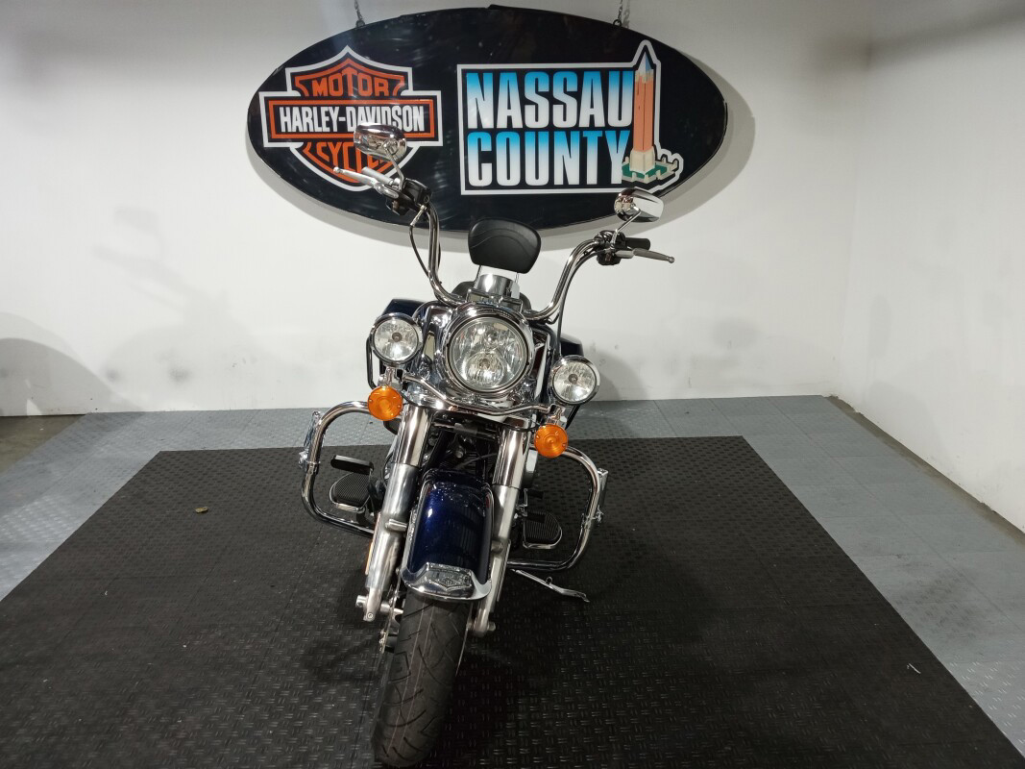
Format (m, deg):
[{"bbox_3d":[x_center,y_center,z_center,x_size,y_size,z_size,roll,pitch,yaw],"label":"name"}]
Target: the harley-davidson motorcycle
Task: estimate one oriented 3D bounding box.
[{"bbox_3d":[-0.093,-0.086,2.667,0.960,1.380,2.420,5,16,0],"label":"harley-davidson motorcycle"}]

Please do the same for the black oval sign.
[{"bbox_3d":[-0.115,-1.271,4.035,2.321,1.030,0.080,-1,16,-1],"label":"black oval sign"}]

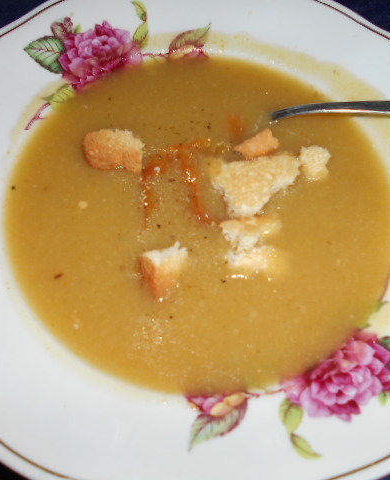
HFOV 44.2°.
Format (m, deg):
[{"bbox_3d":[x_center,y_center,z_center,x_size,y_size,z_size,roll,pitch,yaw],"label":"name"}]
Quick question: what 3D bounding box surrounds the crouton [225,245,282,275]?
[{"bbox_3d":[0.023,0.009,0.192,0.020,0.011,0.009,-3,63,-4],"label":"crouton"}]

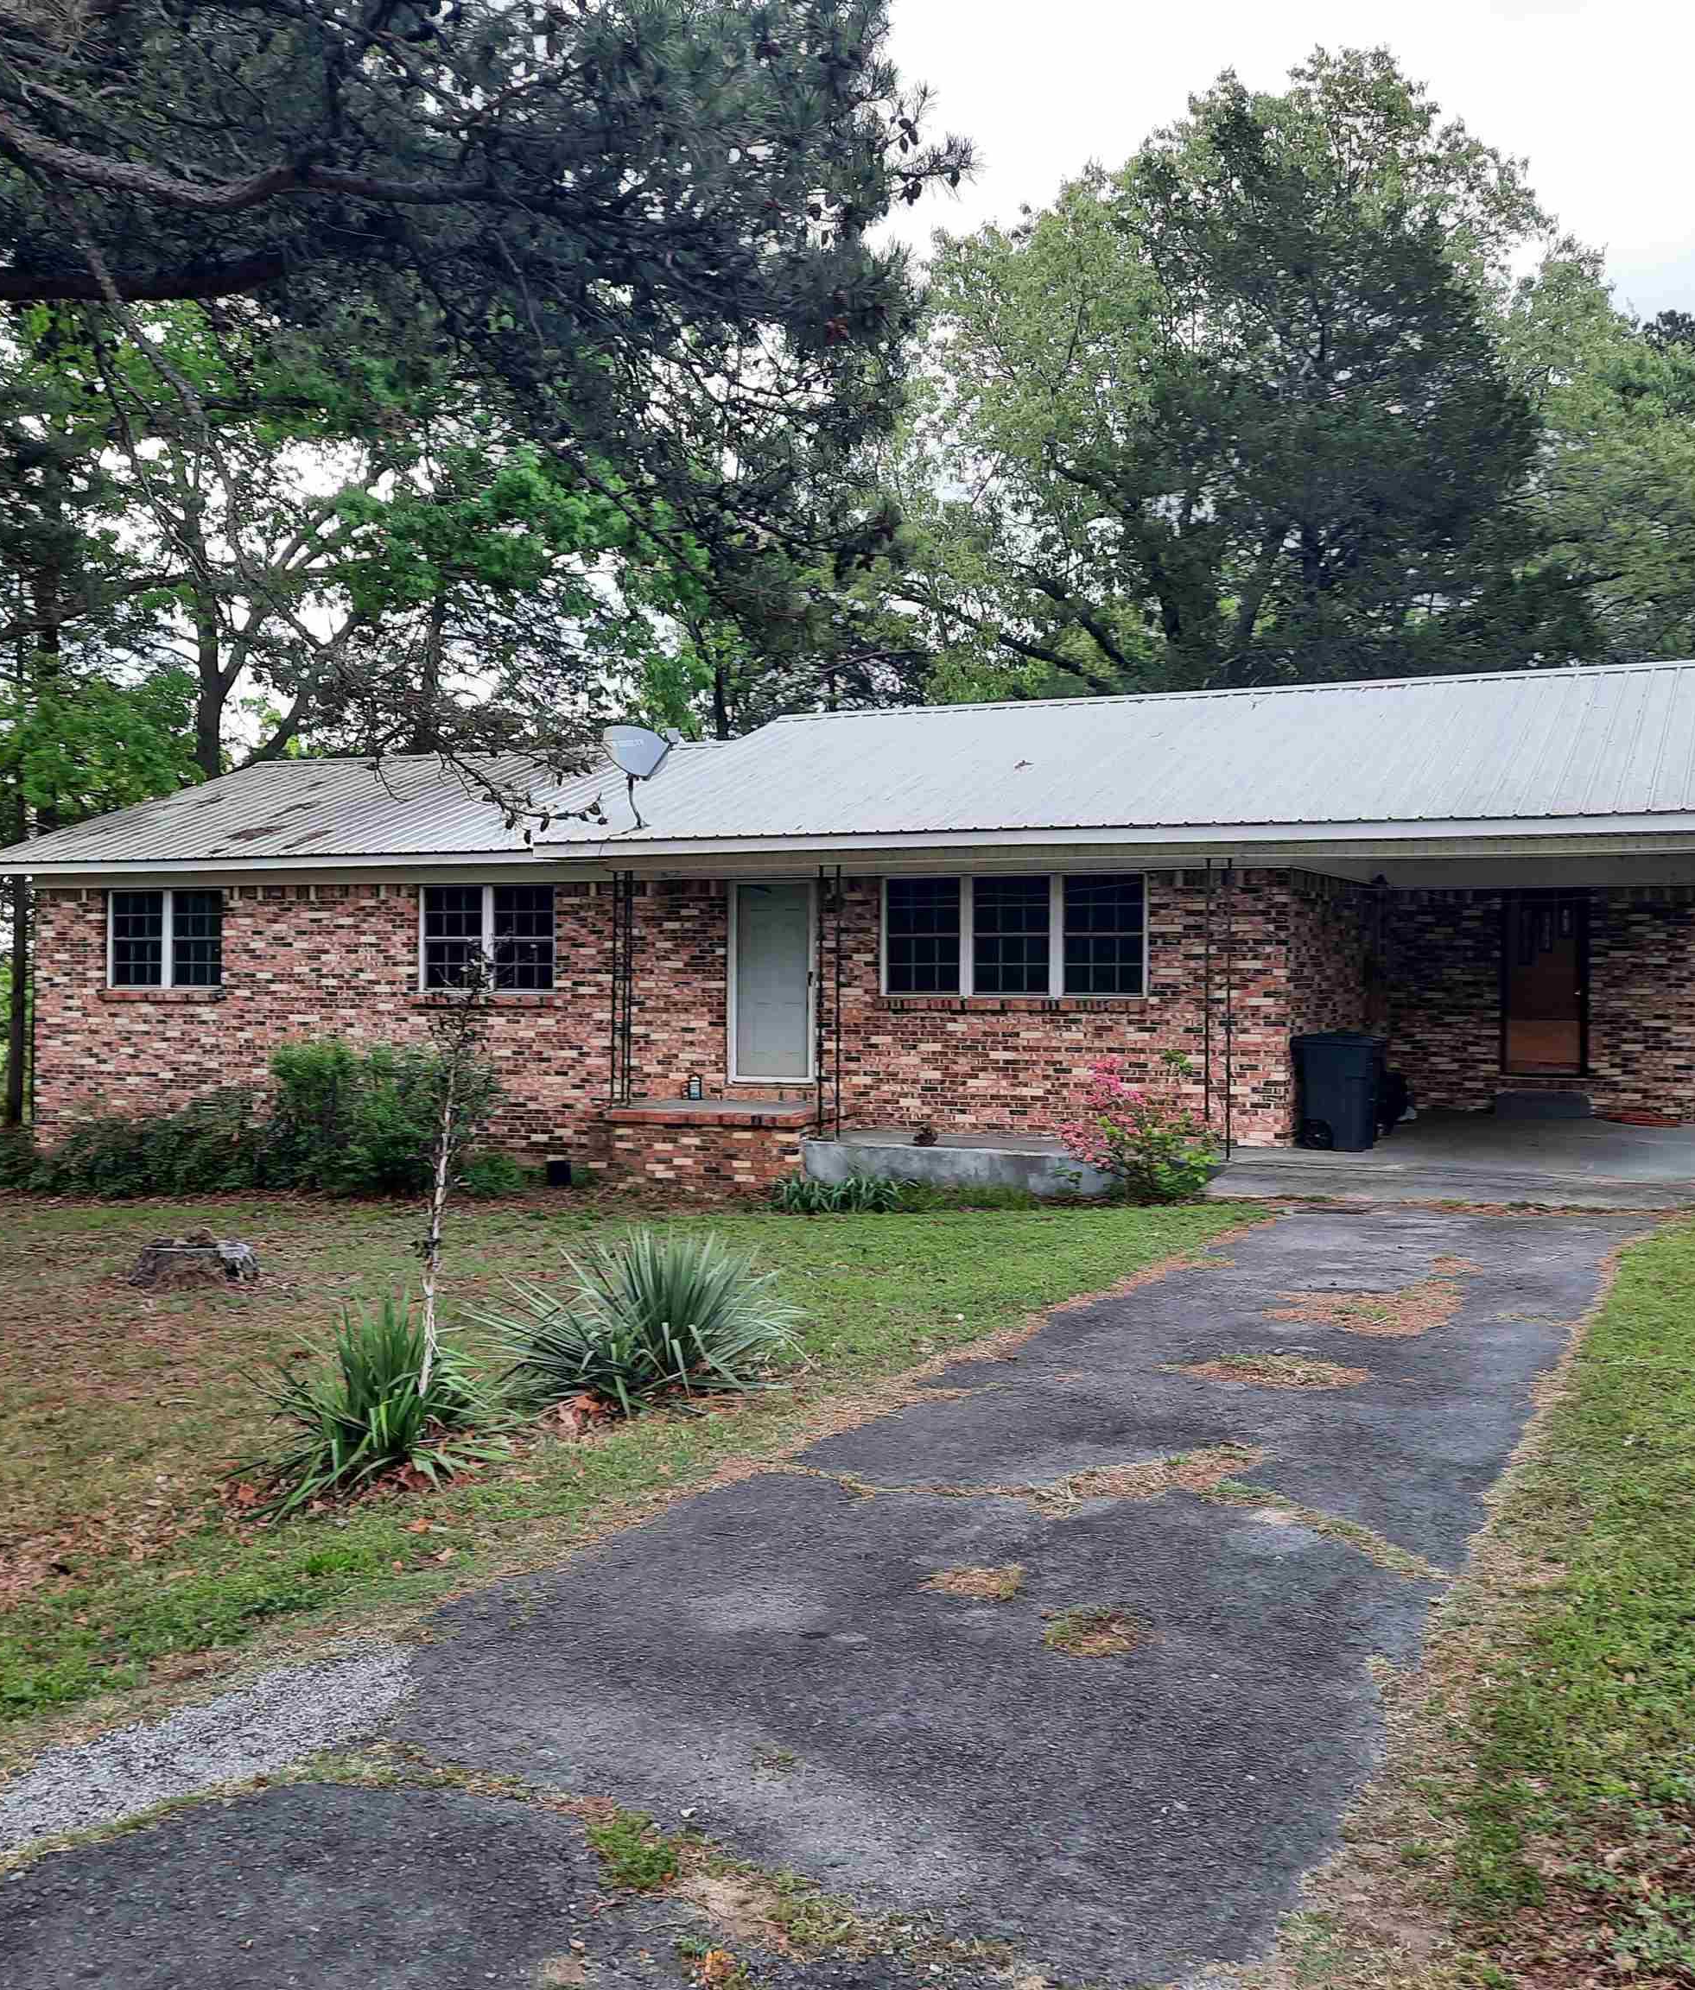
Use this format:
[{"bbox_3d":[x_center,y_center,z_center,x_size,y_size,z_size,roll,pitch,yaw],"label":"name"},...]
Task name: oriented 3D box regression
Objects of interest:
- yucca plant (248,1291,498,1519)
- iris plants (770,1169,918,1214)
[{"bbox_3d":[-1.883,1.591,7.600,0.980,0.700,0.960,0,1,0],"label":"yucca plant"},{"bbox_3d":[-0.030,1.680,16.350,1.150,0.350,0.600,1,1,26],"label":"iris plants"}]

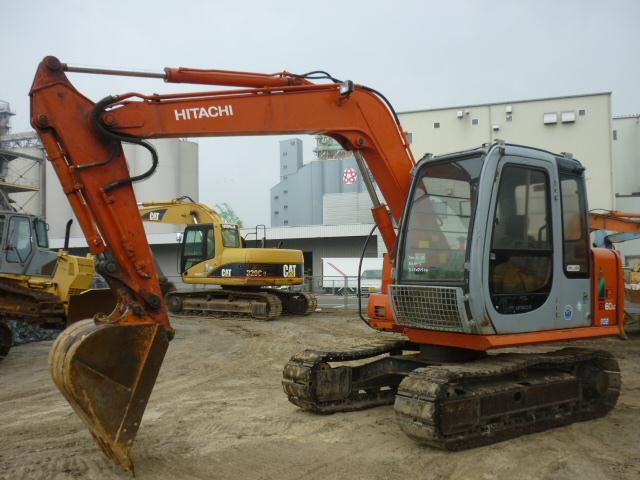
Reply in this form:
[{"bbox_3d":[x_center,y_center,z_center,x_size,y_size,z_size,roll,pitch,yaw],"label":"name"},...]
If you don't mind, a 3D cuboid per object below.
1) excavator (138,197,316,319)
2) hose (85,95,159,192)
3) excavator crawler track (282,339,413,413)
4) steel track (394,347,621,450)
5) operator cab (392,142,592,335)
[{"bbox_3d":[-4.388,0.612,21.200,8.200,3.950,2.850,-2,-3,28],"label":"excavator"},{"bbox_3d":[-1.502,-0.734,4.645,0.523,0.721,0.200,1,-3,-32],"label":"hose"},{"bbox_3d":[0.876,1.514,7.158,2.770,0.590,0.460,1,-3,-35],"label":"excavator crawler track"},{"bbox_3d":[1.874,1.431,5.734,2.770,0.590,0.460,1,-3,-35],"label":"steel track"},{"bbox_3d":[1.730,0.001,6.140,1.620,1.710,1.030,1,-3,-32],"label":"operator cab"}]

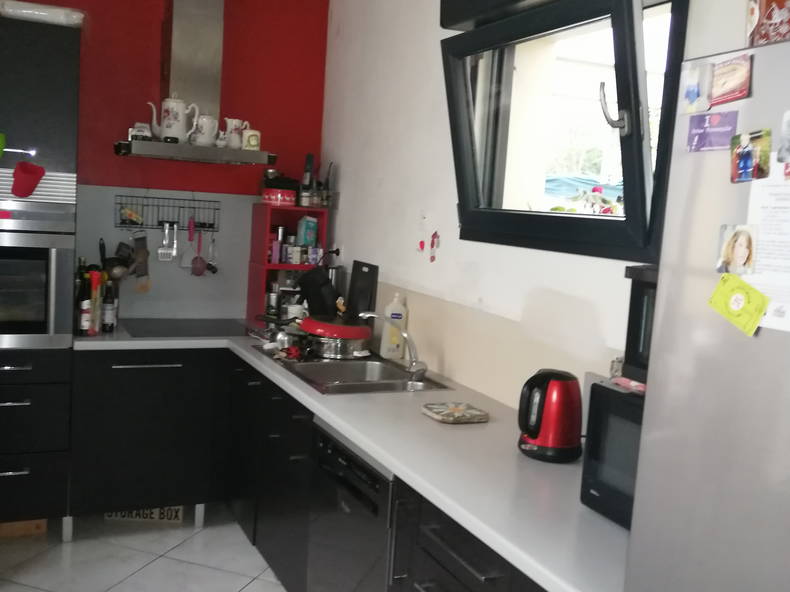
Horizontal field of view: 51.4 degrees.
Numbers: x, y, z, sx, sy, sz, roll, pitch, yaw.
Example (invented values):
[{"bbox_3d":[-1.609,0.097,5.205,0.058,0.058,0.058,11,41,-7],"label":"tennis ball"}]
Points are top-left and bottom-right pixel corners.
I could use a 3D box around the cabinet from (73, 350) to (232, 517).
[{"bbox_3d":[-1.187,0.532,3.817,0.620,0.700,0.600,1,7,-26],"label":"cabinet"}]

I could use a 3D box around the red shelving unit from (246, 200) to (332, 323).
[{"bbox_3d":[-0.548,-0.146,4.135,0.305,0.597,0.300,1,7,-26],"label":"red shelving unit"}]

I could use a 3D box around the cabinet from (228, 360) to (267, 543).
[{"bbox_3d":[-0.369,0.621,3.562,0.590,0.700,0.520,1,7,-26],"label":"cabinet"}]

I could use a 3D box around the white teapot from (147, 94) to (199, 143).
[{"bbox_3d":[-0.977,-0.779,3.612,0.222,0.206,0.125,1,7,-28],"label":"white teapot"}]

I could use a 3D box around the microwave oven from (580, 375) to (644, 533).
[{"bbox_3d":[0.677,0.359,1.748,0.350,0.300,0.470,1,7,-26],"label":"microwave oven"}]

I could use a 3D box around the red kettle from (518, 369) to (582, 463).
[{"bbox_3d":[0.437,0.319,2.255,0.200,0.238,0.170,1,7,-30],"label":"red kettle"}]

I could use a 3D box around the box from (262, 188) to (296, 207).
[{"bbox_3d":[-0.571,-0.485,4.051,0.168,0.072,0.120,3,7,-14],"label":"box"}]

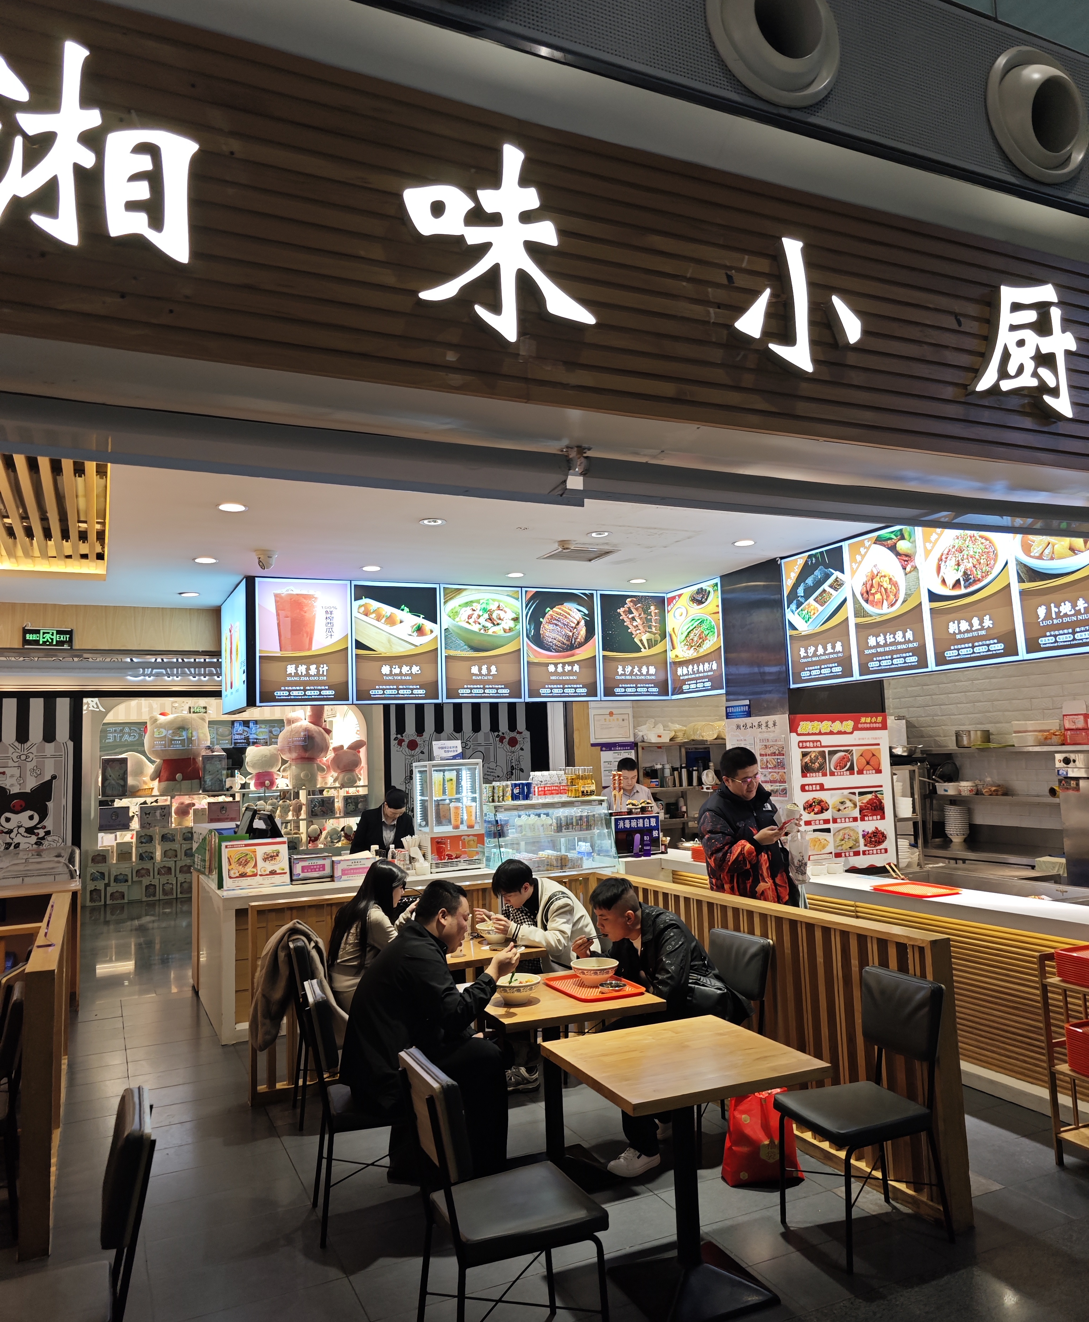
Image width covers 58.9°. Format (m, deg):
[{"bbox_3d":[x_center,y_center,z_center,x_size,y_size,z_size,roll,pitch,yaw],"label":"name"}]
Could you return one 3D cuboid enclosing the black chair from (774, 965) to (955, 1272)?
[{"bbox_3d":[1.118,1.575,3.404,0.510,0.850,0.410,0,-6,-22],"label":"black chair"}]

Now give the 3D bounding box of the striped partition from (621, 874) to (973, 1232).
[{"bbox_3d":[0.917,1.632,4.589,0.090,0.985,2.580,1,-6,-25],"label":"striped partition"}]

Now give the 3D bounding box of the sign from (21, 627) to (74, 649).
[{"bbox_3d":[-3.744,-0.172,7.291,0.347,0.149,0.050,0,-6,-25],"label":"sign"}]

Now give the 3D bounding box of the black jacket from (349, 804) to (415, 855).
[{"bbox_3d":[-1.306,1.441,7.741,0.543,0.624,0.322,0,-6,-25],"label":"black jacket"}]

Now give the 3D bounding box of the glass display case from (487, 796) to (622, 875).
[{"bbox_3d":[0.036,1.367,7.563,0.965,0.533,0.503,0,-6,-25],"label":"glass display case"}]

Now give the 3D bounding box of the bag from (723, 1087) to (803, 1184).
[{"bbox_3d":[0.905,1.965,4.050,0.312,0.366,0.131,-1,-6,-10],"label":"bag"}]

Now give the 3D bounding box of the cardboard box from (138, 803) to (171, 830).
[{"bbox_3d":[-5.474,2.189,13.555,0.422,0.362,0.201,0,-6,-25],"label":"cardboard box"}]

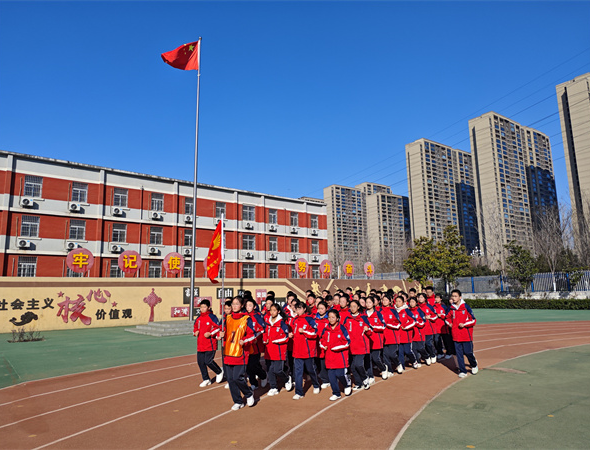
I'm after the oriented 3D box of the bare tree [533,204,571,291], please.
[{"bbox_3d":[22.284,1.947,36.000,3.000,7.400,3.000,-7,-11,31],"label":"bare tree"}]

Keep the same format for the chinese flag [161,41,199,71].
[{"bbox_3d":[-6.119,-9.042,22.230,2.000,1.600,0.400,1,-10,-16],"label":"chinese flag"}]

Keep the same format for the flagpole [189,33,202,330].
[{"bbox_3d":[-5.024,-2.724,21.198,0.180,14.900,0.180,2,-10,-14],"label":"flagpole"}]

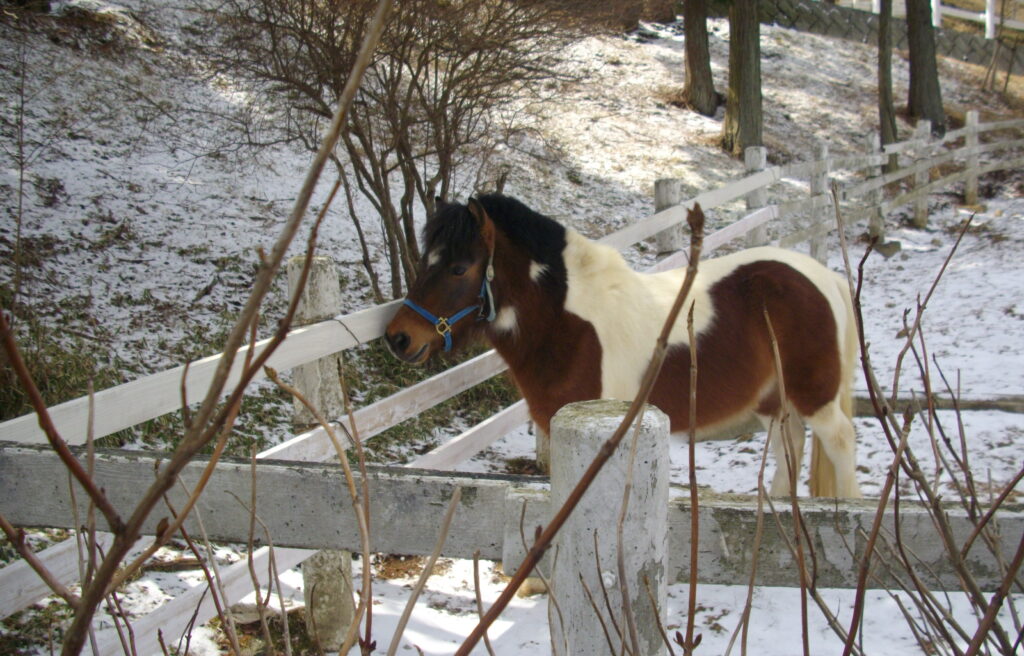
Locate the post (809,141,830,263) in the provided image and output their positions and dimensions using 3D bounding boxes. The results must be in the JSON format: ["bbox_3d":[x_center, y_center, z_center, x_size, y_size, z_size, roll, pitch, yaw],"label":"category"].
[{"bbox_3d":[2.756,-1.060,9.840,0.152,1.200,0.152,4,10,31],"label":"post"}]

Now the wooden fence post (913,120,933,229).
[{"bbox_3d":[4.818,-1.816,12.829,0.152,1.200,0.152,5,11,37],"label":"wooden fence post"}]

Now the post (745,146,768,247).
[{"bbox_3d":[1.832,-0.746,8.234,0.152,1.200,0.152,3,10,29],"label":"post"}]

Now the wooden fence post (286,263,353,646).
[{"bbox_3d":[-0.579,0.389,3.331,0.152,1.200,0.152,-1,9,0],"label":"wooden fence post"}]

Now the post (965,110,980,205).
[{"bbox_3d":[5.973,-2.214,14.247,0.152,1.200,0.152,5,11,38],"label":"post"}]

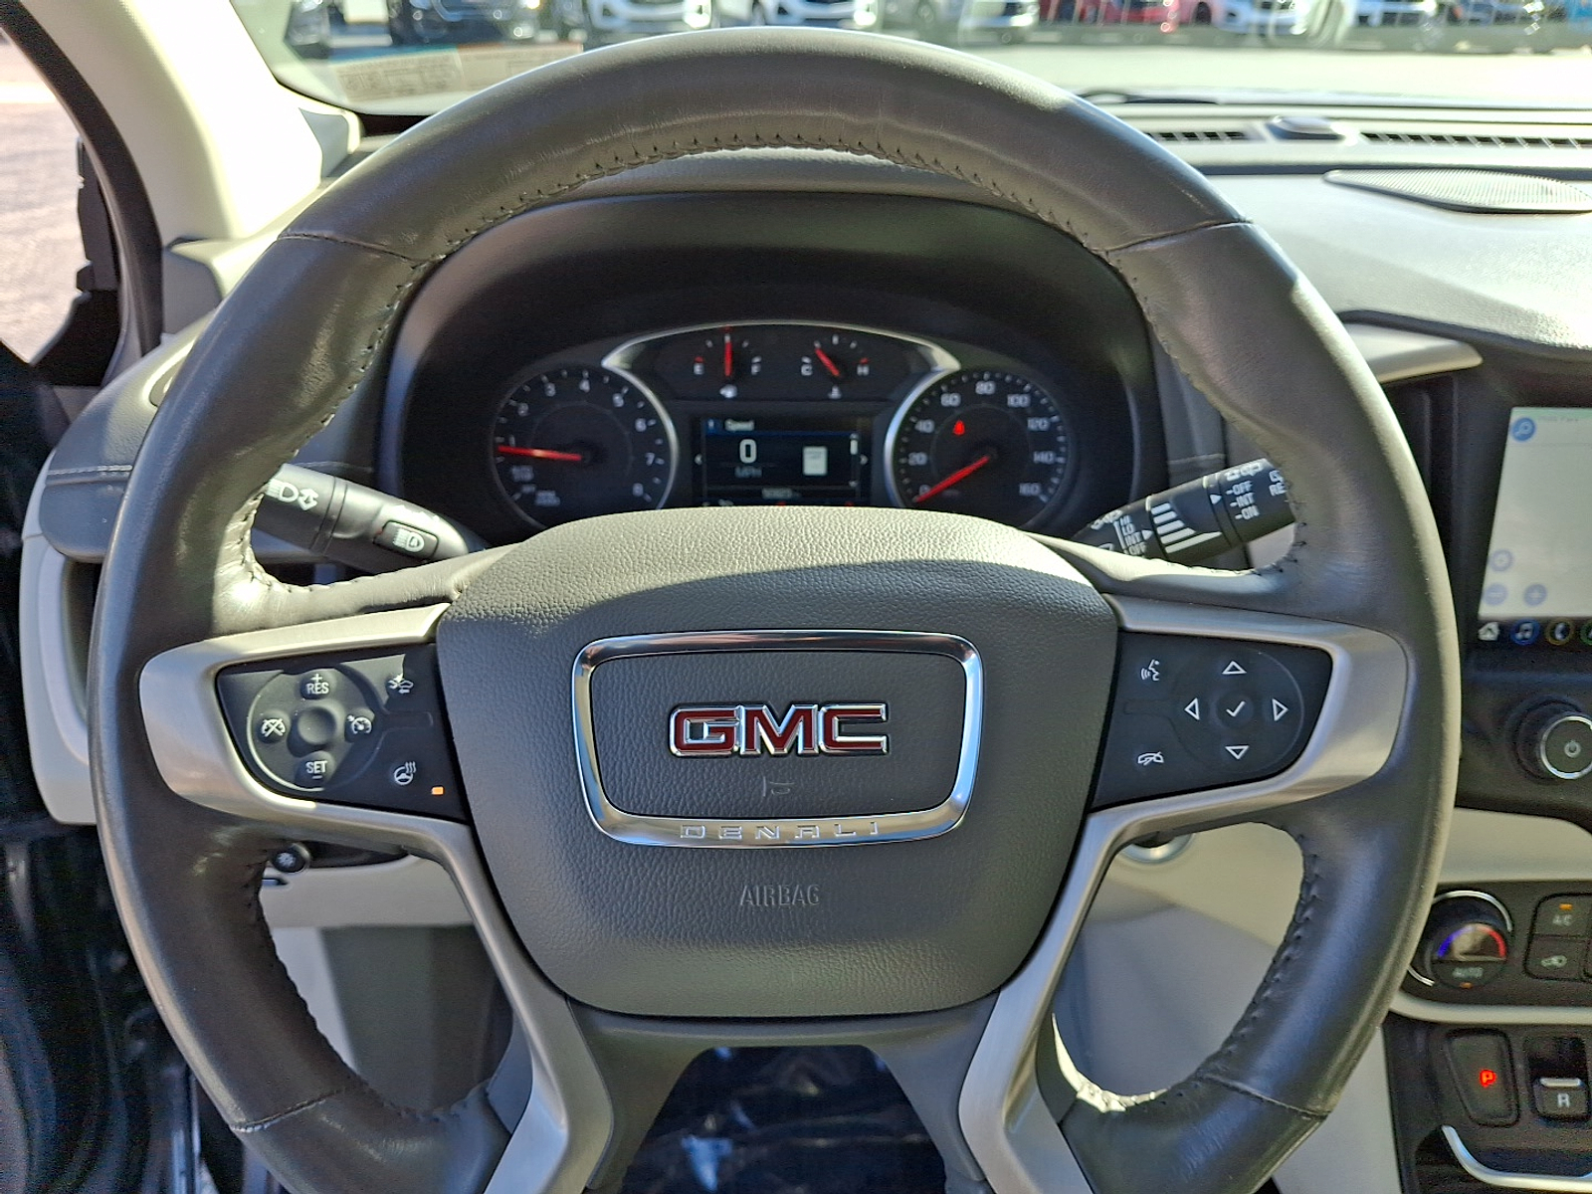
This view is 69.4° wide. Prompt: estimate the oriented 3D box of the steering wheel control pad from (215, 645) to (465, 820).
[{"bbox_3d":[-0.133,0.040,0.335,0.071,0.049,0.015,-1,3,-7],"label":"steering wheel control pad"}]

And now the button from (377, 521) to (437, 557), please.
[{"bbox_3d":[-0.134,-0.020,0.395,0.019,0.009,0.005,16,-6,-3],"label":"button"}]

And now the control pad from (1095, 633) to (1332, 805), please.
[{"bbox_3d":[0.122,0.036,0.335,0.068,0.049,0.015,0,3,7],"label":"control pad"}]

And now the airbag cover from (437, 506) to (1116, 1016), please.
[{"bbox_3d":[-0.006,0.047,0.344,0.198,0.147,0.045,-1,3,0],"label":"airbag cover"}]

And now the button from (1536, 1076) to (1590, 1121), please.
[{"bbox_3d":[0.344,0.226,0.516,0.022,0.018,0.012,0,-7,0],"label":"button"}]

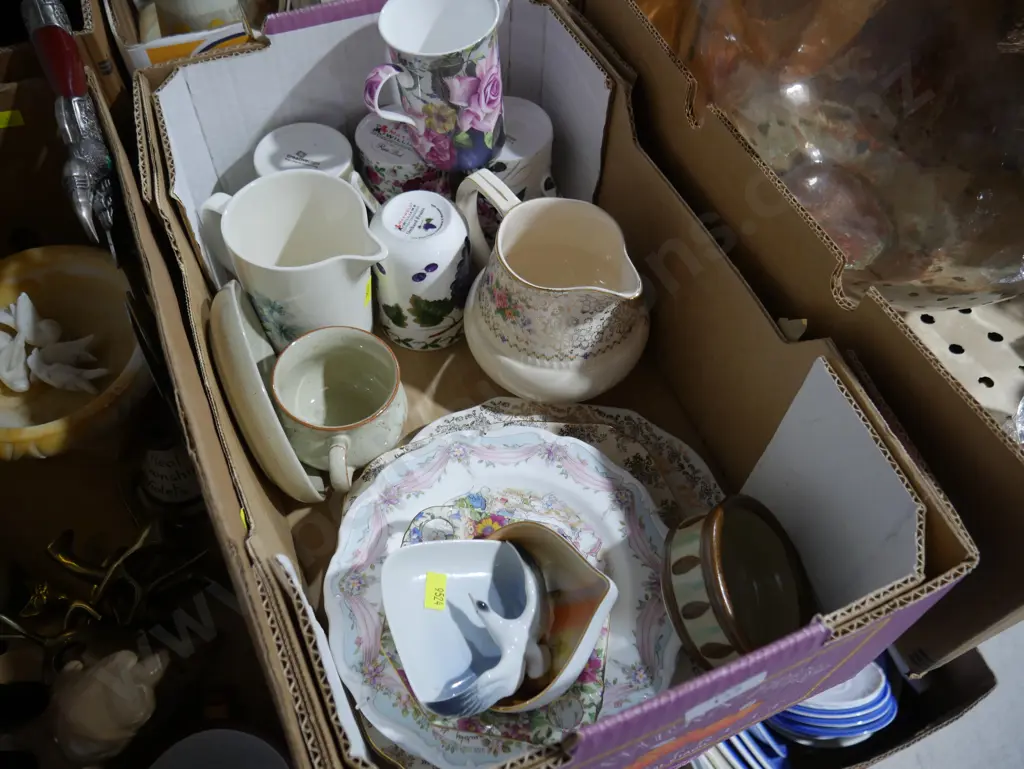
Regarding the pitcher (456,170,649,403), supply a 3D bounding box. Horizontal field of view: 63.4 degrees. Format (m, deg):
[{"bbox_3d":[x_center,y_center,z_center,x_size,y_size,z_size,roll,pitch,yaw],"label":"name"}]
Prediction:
[{"bbox_3d":[0.022,-0.084,0.686,0.184,0.155,0.152,38,61,19],"label":"pitcher"}]

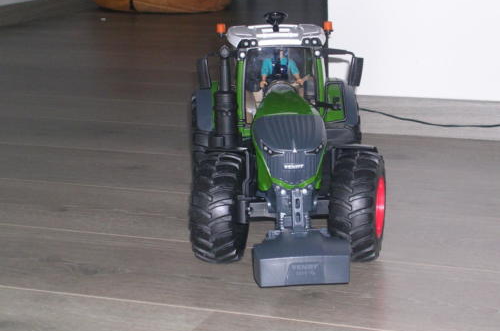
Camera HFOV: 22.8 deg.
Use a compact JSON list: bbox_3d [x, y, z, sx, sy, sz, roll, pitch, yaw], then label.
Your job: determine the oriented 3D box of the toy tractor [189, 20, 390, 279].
[{"bbox_3d":[0.033,-0.035,1.260,0.196,0.226,0.420,-2,13,-3],"label":"toy tractor"}]

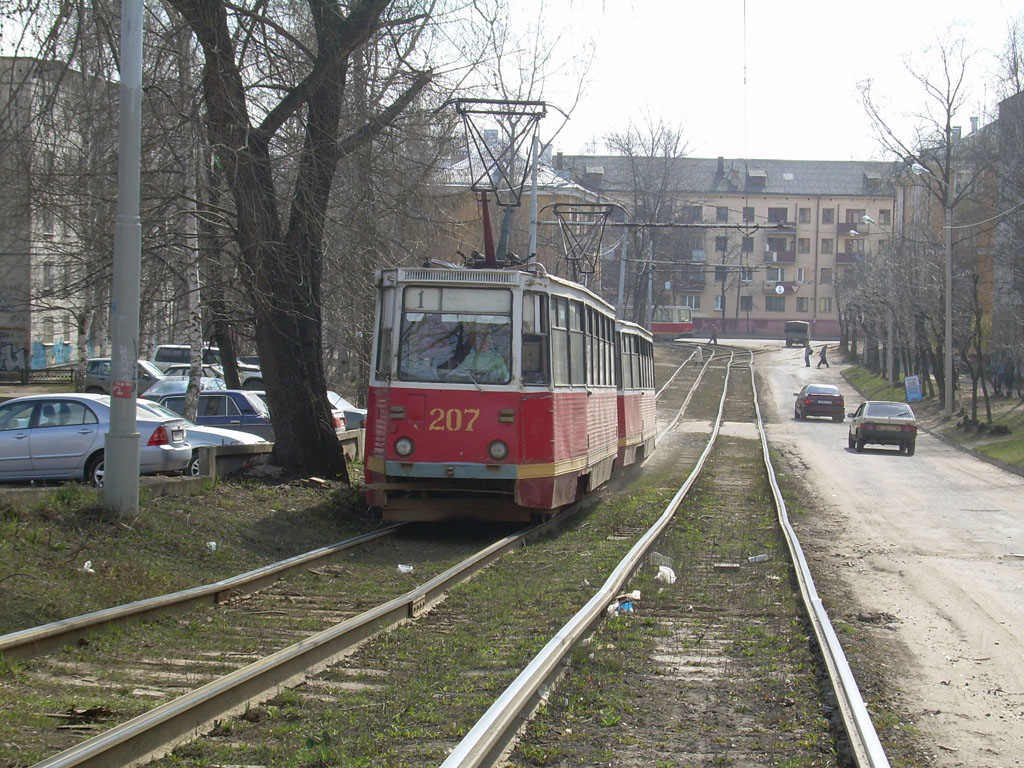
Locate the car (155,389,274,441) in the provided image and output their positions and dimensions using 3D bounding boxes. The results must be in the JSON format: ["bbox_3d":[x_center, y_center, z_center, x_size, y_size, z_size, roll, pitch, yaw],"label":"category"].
[{"bbox_3d":[-6.130,0.840,42.600,4.150,1.440,1.610,2,1,5],"label":"car"}]

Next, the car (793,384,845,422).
[{"bbox_3d":[11.850,0.680,83.000,1.680,1.420,4.200,2,1,3],"label":"car"}]

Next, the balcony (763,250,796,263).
[{"bbox_3d":[25.541,-11.971,205.500,3.050,1.150,0.950,1,3,-3],"label":"balcony"}]

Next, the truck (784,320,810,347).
[{"bbox_3d":[23.797,-4.084,180.000,2.000,2.150,4.600,1,3,6],"label":"truck"}]

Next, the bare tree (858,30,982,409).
[{"bbox_3d":[16.400,-6.600,86.500,5.000,15.200,5.000,1,3,0],"label":"bare tree"}]

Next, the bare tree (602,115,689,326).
[{"bbox_3d":[9.149,-10.040,148.000,6.000,17.000,6.000,1,3,0],"label":"bare tree"}]

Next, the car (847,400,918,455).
[{"bbox_3d":[10.440,1.220,60.900,1.680,1.420,4.020,3,1,7],"label":"car"}]

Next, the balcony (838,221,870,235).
[{"bbox_3d":[32.600,-14.750,206.000,3.000,1.200,1.000,1,3,-3],"label":"balcony"}]

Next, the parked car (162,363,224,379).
[{"bbox_3d":[-11.700,0.010,78.000,4.300,1.400,1.680,2,1,5],"label":"parked car"}]

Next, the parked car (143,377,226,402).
[{"bbox_3d":[-7.750,0.520,53.800,1.680,1.400,4.100,2,3,12],"label":"parked car"}]

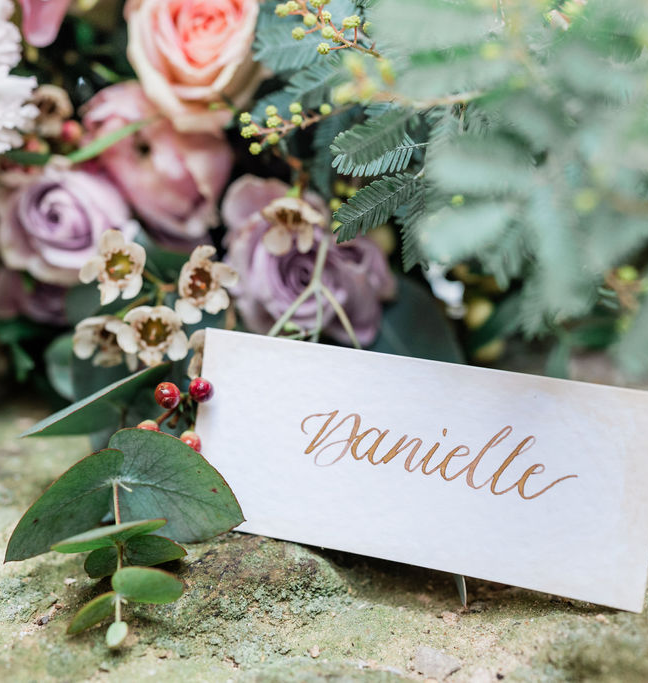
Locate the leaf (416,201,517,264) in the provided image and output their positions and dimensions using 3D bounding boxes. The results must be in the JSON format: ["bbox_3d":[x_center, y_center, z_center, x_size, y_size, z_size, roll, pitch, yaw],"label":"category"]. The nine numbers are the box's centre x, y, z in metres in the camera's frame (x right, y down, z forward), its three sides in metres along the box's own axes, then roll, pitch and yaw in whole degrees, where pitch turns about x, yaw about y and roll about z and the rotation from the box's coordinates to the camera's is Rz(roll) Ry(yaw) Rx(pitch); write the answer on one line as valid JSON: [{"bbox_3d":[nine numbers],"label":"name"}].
[{"bbox_3d":[0.031,-0.024,0.215,0.022,0.013,0.011,0,21,0],"label":"leaf"}]

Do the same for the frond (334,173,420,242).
[{"bbox_3d":[0.014,-0.036,0.265,0.028,0.005,0.009,-36,53,-1],"label":"frond"}]

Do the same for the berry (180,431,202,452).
[{"bbox_3d":[-0.036,0.027,0.270,0.007,0.007,0.007,0,22,0],"label":"berry"}]

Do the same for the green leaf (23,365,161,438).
[{"bbox_3d":[-0.064,0.017,0.279,0.042,0.013,0.023,-19,12,-12],"label":"green leaf"}]

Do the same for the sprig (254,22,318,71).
[{"bbox_3d":[-0.011,-0.090,0.307,0.022,0.006,0.014,-17,55,-14],"label":"sprig"}]

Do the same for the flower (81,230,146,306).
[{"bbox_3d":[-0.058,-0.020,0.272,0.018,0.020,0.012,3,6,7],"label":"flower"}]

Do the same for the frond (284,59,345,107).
[{"bbox_3d":[-0.003,-0.078,0.299,0.021,0.005,0.008,-33,58,0],"label":"frond"}]

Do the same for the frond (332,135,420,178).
[{"bbox_3d":[0.015,-0.053,0.278,0.026,0.005,0.009,-10,54,-5],"label":"frond"}]

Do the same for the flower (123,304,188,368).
[{"bbox_3d":[-0.045,-0.001,0.265,0.018,0.017,0.009,0,19,0],"label":"flower"}]

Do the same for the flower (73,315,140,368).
[{"bbox_3d":[-0.059,0.000,0.270,0.018,0.015,0.013,7,20,19],"label":"flower"}]

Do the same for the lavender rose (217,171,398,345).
[{"bbox_3d":[-0.004,-0.025,0.305,0.053,0.052,0.046,1,19,3],"label":"lavender rose"}]

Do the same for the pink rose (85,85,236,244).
[{"bbox_3d":[-0.053,-0.057,0.320,0.049,0.053,0.047,-1,19,-3],"label":"pink rose"}]

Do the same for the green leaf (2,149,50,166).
[{"bbox_3d":[-0.099,-0.061,0.330,0.019,0.006,0.009,-4,22,-11],"label":"green leaf"}]

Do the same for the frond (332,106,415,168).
[{"bbox_3d":[0.013,-0.056,0.271,0.025,0.005,0.010,-26,57,-7],"label":"frond"}]

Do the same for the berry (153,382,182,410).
[{"bbox_3d":[-0.043,0.015,0.271,0.007,0.007,0.007,0,22,0],"label":"berry"}]

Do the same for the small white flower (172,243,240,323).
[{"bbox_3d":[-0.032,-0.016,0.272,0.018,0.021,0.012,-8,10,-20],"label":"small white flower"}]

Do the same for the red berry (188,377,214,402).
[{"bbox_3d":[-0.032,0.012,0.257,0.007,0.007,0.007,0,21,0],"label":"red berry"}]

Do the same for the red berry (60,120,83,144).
[{"bbox_3d":[-0.085,-0.070,0.335,0.007,0.007,0.007,0,21,0],"label":"red berry"}]

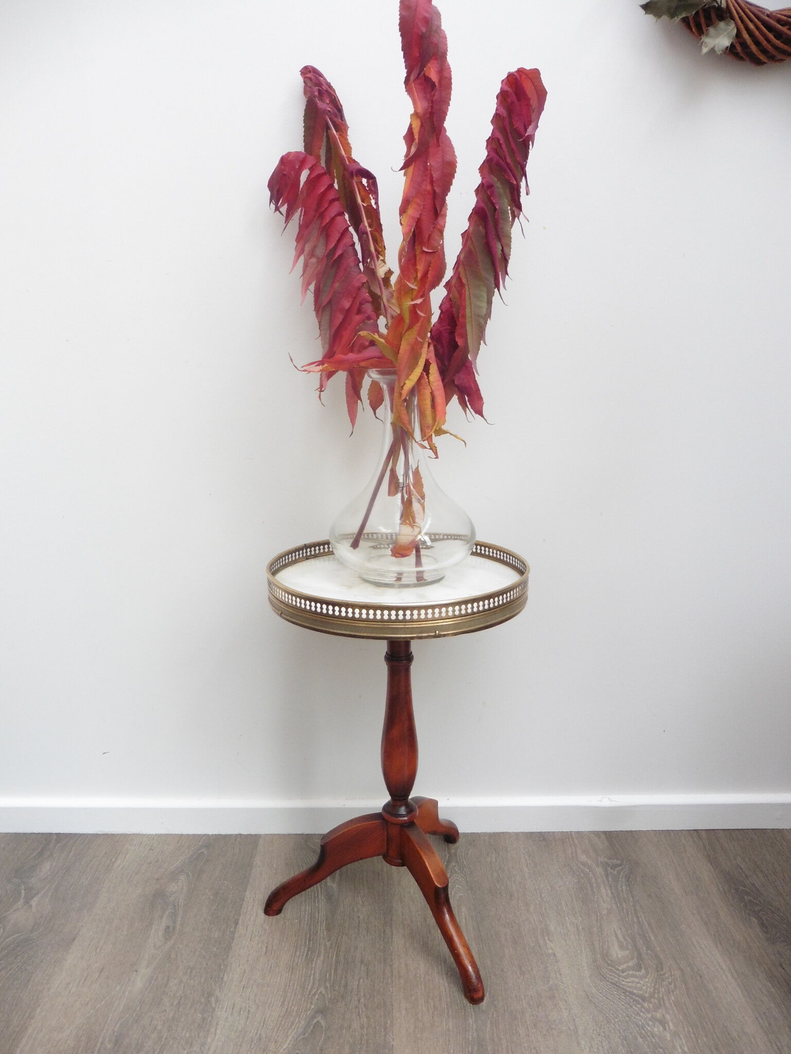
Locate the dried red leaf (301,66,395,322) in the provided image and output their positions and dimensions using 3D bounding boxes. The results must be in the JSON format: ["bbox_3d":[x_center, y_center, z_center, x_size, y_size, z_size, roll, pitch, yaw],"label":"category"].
[{"bbox_3d":[-0.049,-0.383,0.856,0.066,0.280,0.080,-16,5,4],"label":"dried red leaf"}]

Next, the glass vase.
[{"bbox_3d":[0.008,-0.061,0.903,0.181,0.255,0.181,0,14,0],"label":"glass vase"}]

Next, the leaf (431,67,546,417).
[{"bbox_3d":[0.105,-0.316,0.842,0.080,0.359,0.090,12,13,-3],"label":"leaf"}]

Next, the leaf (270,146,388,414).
[{"bbox_3d":[-0.073,-0.268,0.832,0.084,0.274,0.090,-15,17,4],"label":"leaf"}]

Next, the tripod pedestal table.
[{"bbox_3d":[-0.010,0.300,0.986,0.347,0.521,0.330,0,14,0],"label":"tripod pedestal table"}]

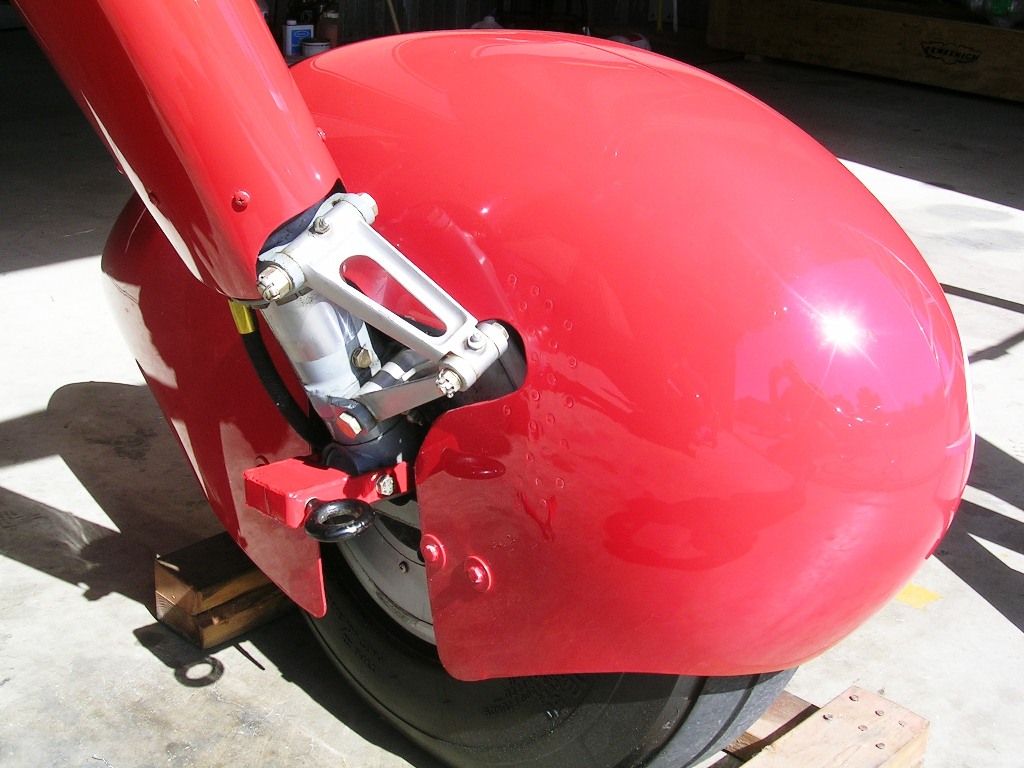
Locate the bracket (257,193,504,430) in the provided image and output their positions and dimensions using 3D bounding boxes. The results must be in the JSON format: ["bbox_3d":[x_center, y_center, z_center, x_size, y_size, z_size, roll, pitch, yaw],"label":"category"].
[{"bbox_3d":[-0.074,-0.026,1.080,0.175,0.198,0.112,22,55,38],"label":"bracket"}]

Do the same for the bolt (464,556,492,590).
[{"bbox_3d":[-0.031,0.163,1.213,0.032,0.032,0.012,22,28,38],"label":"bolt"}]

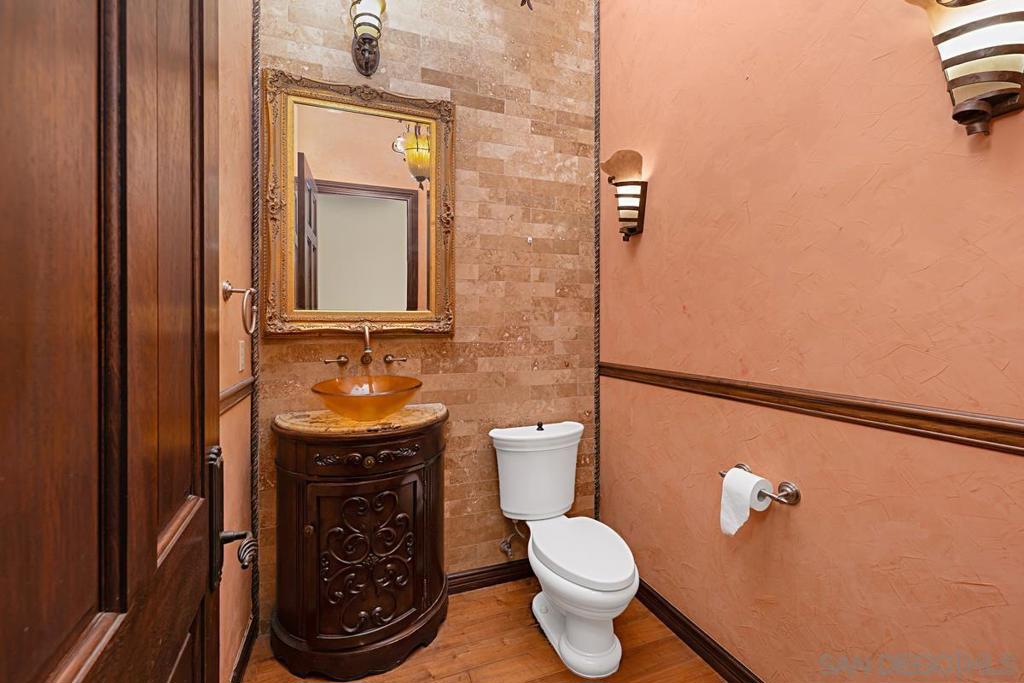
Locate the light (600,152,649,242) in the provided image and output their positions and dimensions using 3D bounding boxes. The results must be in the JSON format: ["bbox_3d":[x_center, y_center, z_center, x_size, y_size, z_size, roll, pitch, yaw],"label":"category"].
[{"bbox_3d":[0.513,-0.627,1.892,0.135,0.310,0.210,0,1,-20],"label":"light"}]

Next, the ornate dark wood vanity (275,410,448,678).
[{"bbox_3d":[-0.590,0.785,1.613,0.745,0.885,0.370,0,1,-20],"label":"ornate dark wood vanity"}]

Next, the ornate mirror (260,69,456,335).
[{"bbox_3d":[-0.645,-0.574,1.758,0.787,1.085,0.055,0,1,-20],"label":"ornate mirror"}]

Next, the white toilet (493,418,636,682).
[{"bbox_3d":[0.231,0.825,1.696,0.500,0.800,0.755,0,1,-20],"label":"white toilet"}]

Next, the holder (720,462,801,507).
[{"bbox_3d":[0.773,0.452,1.255,0.085,0.070,0.230,0,1,-20],"label":"holder"}]

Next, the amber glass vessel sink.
[{"bbox_3d":[-0.568,0.253,1.589,0.420,0.160,0.420,0,1,-20],"label":"amber glass vessel sink"}]

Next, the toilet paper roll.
[{"bbox_3d":[0.734,0.511,1.258,0.105,0.195,0.105,0,1,-20],"label":"toilet paper roll"}]

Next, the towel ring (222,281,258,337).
[{"bbox_3d":[-0.877,-0.107,1.280,0.085,0.180,0.155,0,1,-20],"label":"towel ring"}]

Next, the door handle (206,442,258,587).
[{"bbox_3d":[-0.495,0.314,0.712,0.080,0.265,0.120,0,1,-23],"label":"door handle"}]

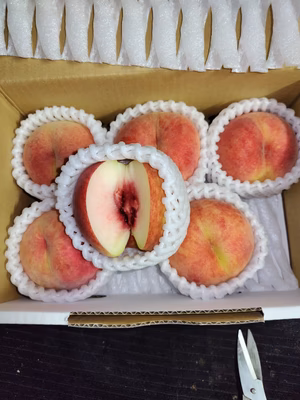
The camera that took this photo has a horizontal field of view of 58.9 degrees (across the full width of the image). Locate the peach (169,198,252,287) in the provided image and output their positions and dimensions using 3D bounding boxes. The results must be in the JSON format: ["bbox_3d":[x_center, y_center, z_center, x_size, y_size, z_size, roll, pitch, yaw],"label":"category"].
[{"bbox_3d":[0.061,0.042,0.262,0.087,0.081,0.087,0,77,2],"label":"peach"}]

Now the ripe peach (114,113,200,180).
[{"bbox_3d":[0.009,-0.052,0.282,0.089,0.082,0.087,0,77,2],"label":"ripe peach"}]

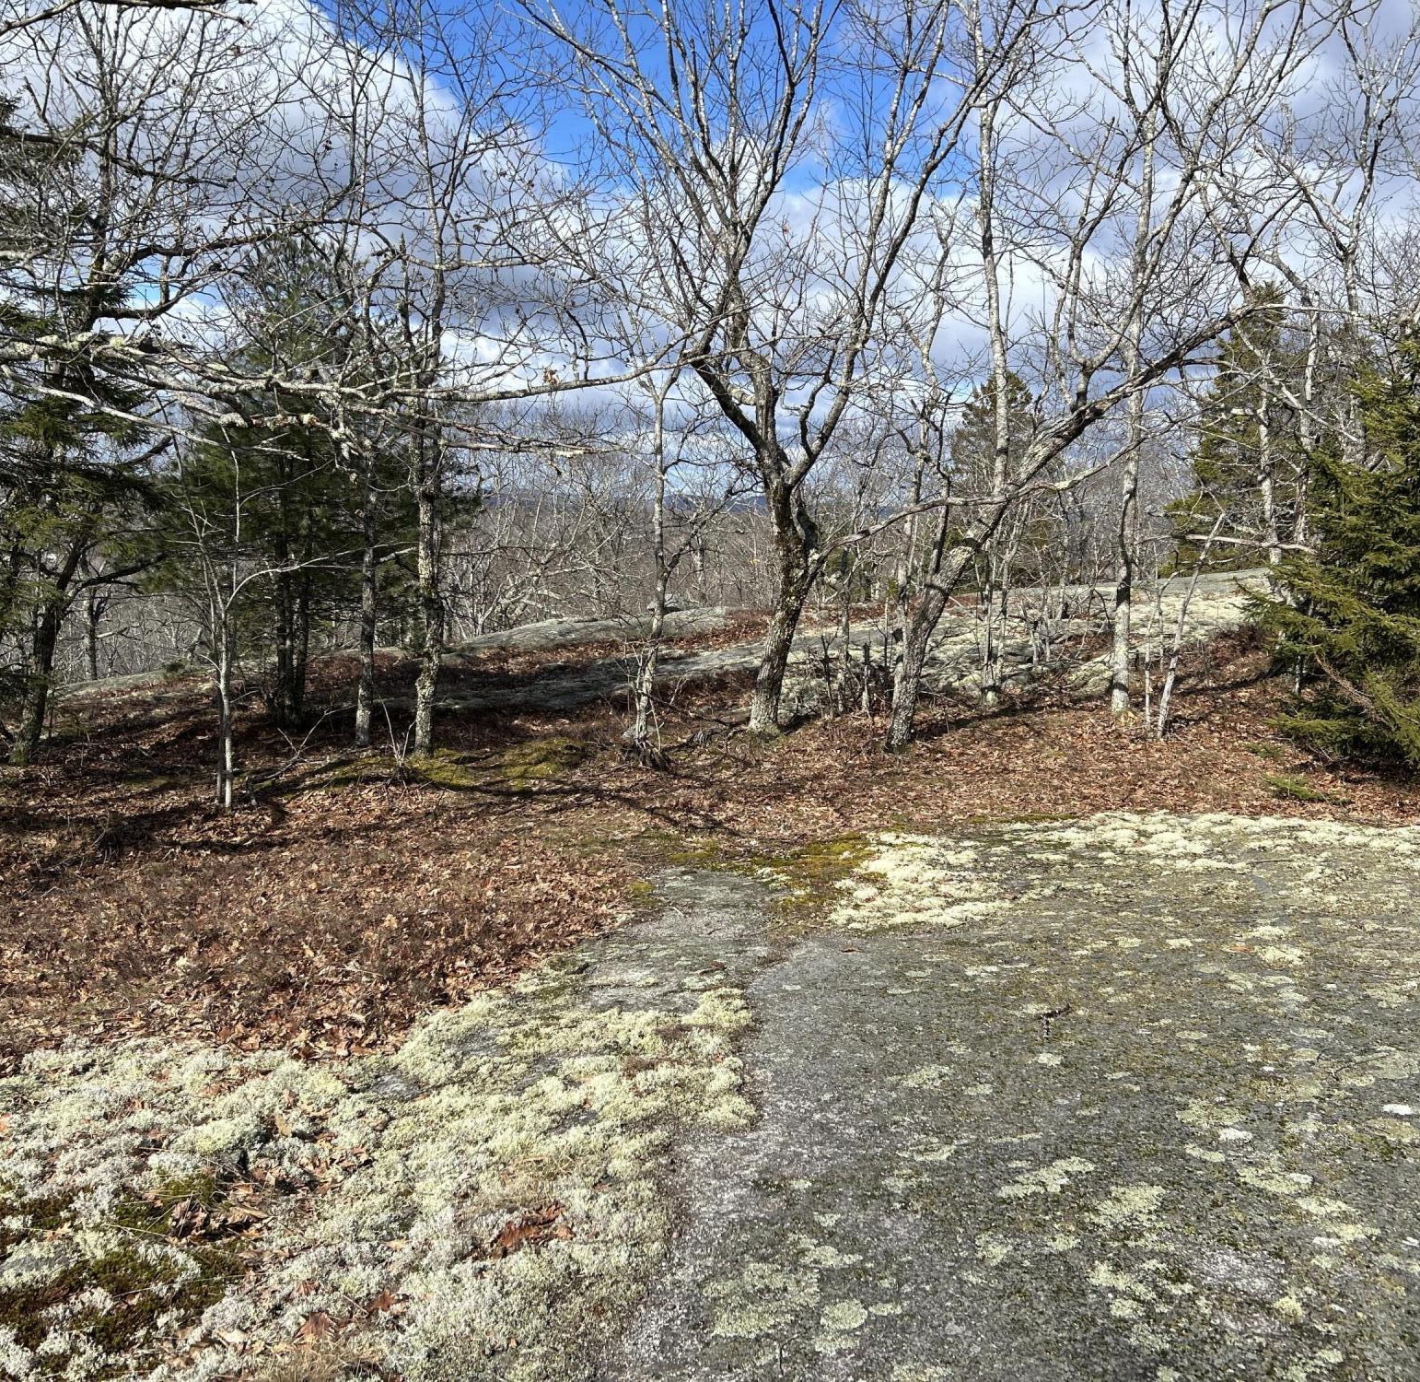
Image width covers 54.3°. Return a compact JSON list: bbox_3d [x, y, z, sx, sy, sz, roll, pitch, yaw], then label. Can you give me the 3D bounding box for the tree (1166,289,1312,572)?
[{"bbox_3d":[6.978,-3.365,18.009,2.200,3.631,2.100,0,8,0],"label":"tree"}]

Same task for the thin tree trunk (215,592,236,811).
[{"bbox_3d":[-2.480,0.061,7.075,0.110,1.130,0.100,0,8,0],"label":"thin tree trunk"}]

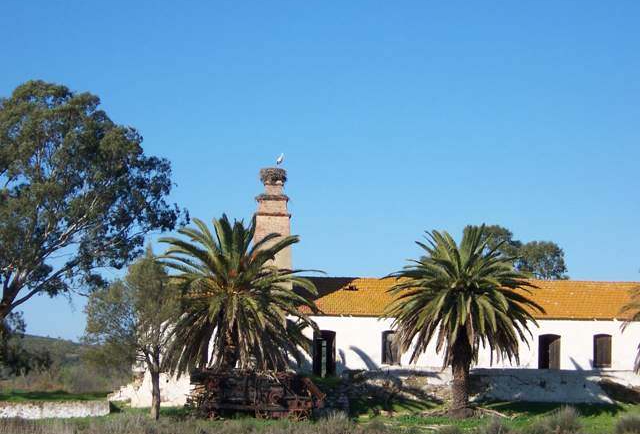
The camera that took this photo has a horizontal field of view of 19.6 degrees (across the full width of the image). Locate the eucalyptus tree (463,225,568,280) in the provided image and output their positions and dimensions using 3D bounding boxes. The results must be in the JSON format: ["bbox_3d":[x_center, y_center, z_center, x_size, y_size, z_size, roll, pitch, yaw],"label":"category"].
[{"bbox_3d":[12.768,6.238,122.502,7.288,11.389,7.288,0,-5,0],"label":"eucalyptus tree"}]

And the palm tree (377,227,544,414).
[{"bbox_3d":[6.359,4.620,82.875,7.172,8.508,7.172,0,-5,0],"label":"palm tree"}]

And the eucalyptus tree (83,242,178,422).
[{"bbox_3d":[-8.062,5.015,79.827,4.145,7.414,4.145,0,-5,0],"label":"eucalyptus tree"}]

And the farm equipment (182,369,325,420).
[{"bbox_3d":[-2.773,7.597,79.598,5.763,2.229,2.300,1,-5,-8],"label":"farm equipment"}]

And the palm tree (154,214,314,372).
[{"bbox_3d":[-3.637,4.373,82.893,7.173,8.915,7.173,0,-5,0],"label":"palm tree"}]

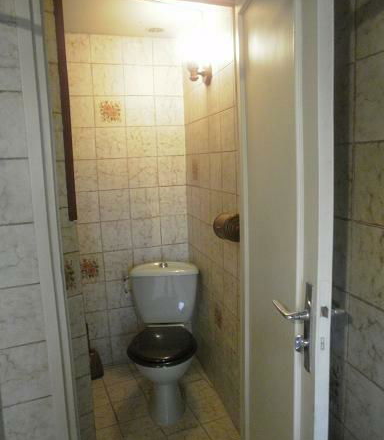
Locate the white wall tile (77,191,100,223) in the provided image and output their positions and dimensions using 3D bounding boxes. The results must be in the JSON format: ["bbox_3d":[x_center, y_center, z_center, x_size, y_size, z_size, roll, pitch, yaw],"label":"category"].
[{"bbox_3d":[-0.685,-0.076,2.470,0.184,0.200,0.010,-5,8,-19],"label":"white wall tile"}]

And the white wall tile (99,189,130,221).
[{"bbox_3d":[-0.505,-0.097,2.563,0.198,0.203,0.010,-4,8,-17],"label":"white wall tile"}]

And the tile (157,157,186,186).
[{"bbox_3d":[-0.133,-0.326,2.650,0.200,0.203,0.010,-4,8,-17],"label":"tile"}]

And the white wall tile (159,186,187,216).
[{"bbox_3d":[-0.126,-0.126,2.619,0.197,0.199,0.010,-4,9,-15],"label":"white wall tile"}]

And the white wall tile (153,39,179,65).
[{"bbox_3d":[-0.157,-1.092,2.484,0.197,0.180,0.010,-4,9,-15],"label":"white wall tile"}]

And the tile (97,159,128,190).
[{"bbox_3d":[-0.511,-0.296,2.502,0.198,0.200,0.010,-5,8,-19],"label":"tile"}]

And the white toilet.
[{"bbox_3d":[-0.151,0.681,2.149,0.420,0.750,0.630,-2,8,-2],"label":"white toilet"}]

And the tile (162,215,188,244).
[{"bbox_3d":[-0.120,0.070,2.663,0.190,0.200,0.010,-4,8,-15],"label":"tile"}]

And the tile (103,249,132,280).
[{"bbox_3d":[-0.492,0.304,2.619,0.198,0.203,0.010,-4,8,-17],"label":"tile"}]

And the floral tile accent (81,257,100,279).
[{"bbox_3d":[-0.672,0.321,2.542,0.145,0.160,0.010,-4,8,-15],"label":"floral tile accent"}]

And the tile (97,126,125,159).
[{"bbox_3d":[-0.518,-0.496,2.484,0.198,0.200,0.010,-4,8,-15],"label":"tile"}]

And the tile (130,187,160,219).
[{"bbox_3d":[-0.316,-0.111,2.620,0.198,0.203,0.010,-4,8,-17],"label":"tile"}]

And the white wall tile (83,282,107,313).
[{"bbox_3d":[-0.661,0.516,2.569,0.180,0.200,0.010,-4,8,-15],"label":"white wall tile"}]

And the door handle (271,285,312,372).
[{"bbox_3d":[0.251,0.257,0.988,0.060,0.234,0.125,-3,8,-7],"label":"door handle"}]

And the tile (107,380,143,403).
[{"bbox_3d":[-0.416,1.062,2.365,0.197,0.010,0.197,-5,9,-23],"label":"tile"}]

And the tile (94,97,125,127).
[{"bbox_3d":[-0.520,-0.687,2.431,0.197,0.199,0.010,-4,9,-15],"label":"tile"}]

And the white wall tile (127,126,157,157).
[{"bbox_3d":[-0.328,-0.513,2.534,0.198,0.200,0.010,-4,8,-15],"label":"white wall tile"}]

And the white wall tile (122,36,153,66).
[{"bbox_3d":[-0.348,-1.079,2.458,0.198,0.180,0.010,-5,8,-19],"label":"white wall tile"}]

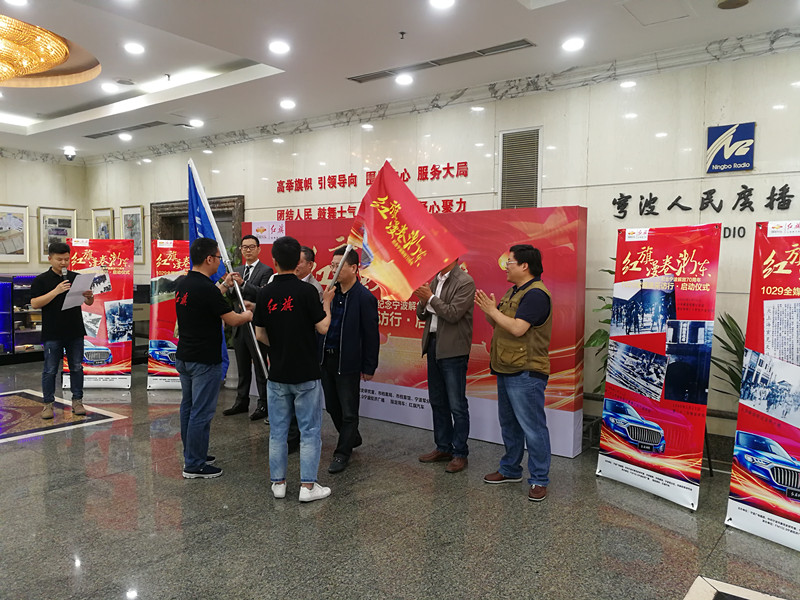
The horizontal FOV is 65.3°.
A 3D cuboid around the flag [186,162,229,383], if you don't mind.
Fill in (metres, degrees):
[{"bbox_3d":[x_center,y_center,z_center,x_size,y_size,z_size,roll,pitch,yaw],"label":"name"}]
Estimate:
[{"bbox_3d":[-1.527,-0.242,4.950,0.360,1.660,0.320,1,4,12],"label":"flag"}]

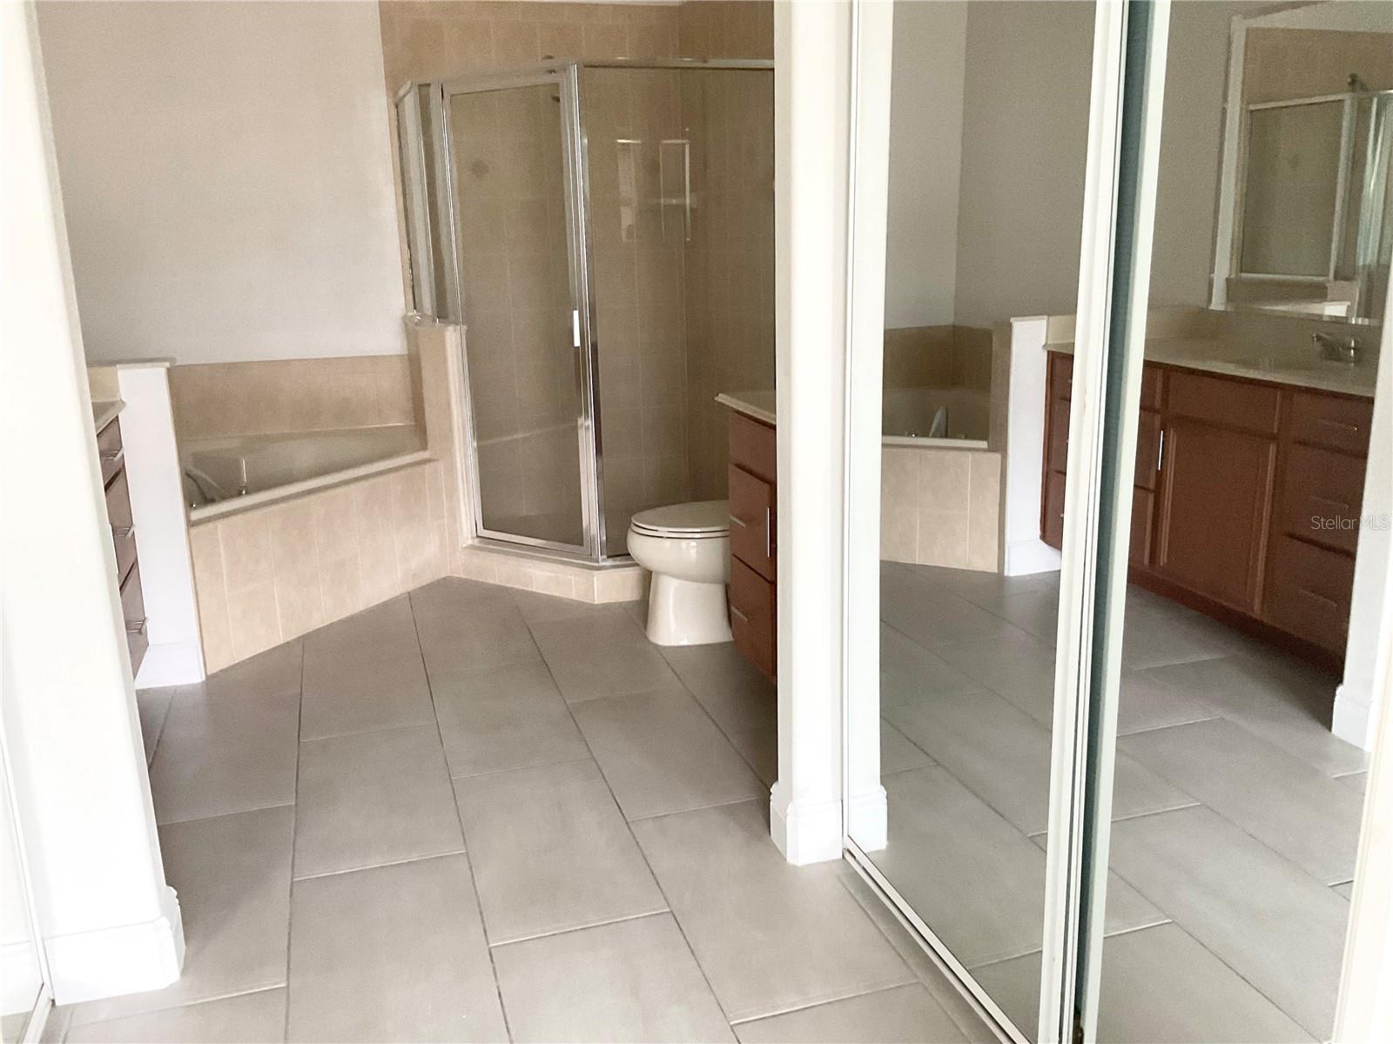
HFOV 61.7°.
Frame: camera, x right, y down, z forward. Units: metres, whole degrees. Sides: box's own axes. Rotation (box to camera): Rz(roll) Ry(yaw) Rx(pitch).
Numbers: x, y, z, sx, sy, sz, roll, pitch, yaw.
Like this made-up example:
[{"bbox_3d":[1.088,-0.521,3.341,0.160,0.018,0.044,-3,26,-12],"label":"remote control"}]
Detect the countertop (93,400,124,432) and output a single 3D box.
[{"bbox_3d":[-1.769,-0.142,2.761,0.560,0.035,1.509,-5,15,-16],"label":"countertop"}]

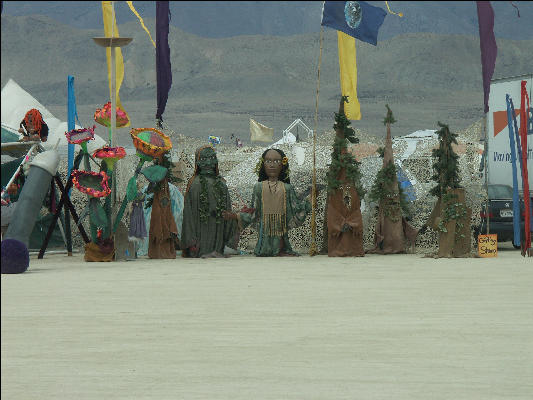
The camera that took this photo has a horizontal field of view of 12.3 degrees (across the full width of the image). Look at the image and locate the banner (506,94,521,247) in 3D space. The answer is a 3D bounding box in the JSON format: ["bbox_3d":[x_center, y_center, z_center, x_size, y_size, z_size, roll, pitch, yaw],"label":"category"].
[{"bbox_3d":[4.811,-0.575,48.300,0.140,2.961,0.100,-4,1,0],"label":"banner"}]

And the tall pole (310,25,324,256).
[{"bbox_3d":[1.025,-1.393,48.300,0.070,4.987,0.070,2,1,0],"label":"tall pole"}]

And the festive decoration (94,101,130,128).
[{"bbox_3d":[-2.879,-1.591,46.300,0.654,0.504,0.580,0,1,0],"label":"festive decoration"}]

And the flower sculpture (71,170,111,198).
[{"bbox_3d":[-3.268,-0.288,46.100,0.734,0.521,0.500,0,1,0],"label":"flower sculpture"}]

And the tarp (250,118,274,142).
[{"bbox_3d":[-0.116,-2.018,72.000,0.700,0.680,0.150,0,1,0],"label":"tarp"}]

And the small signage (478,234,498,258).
[{"bbox_3d":[4.285,0.892,47.900,0.371,0.456,0.040,0,1,0],"label":"small signage"}]

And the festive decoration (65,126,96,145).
[{"bbox_3d":[-3.473,-1.204,46.300,0.588,0.336,0.480,0,1,0],"label":"festive decoration"}]

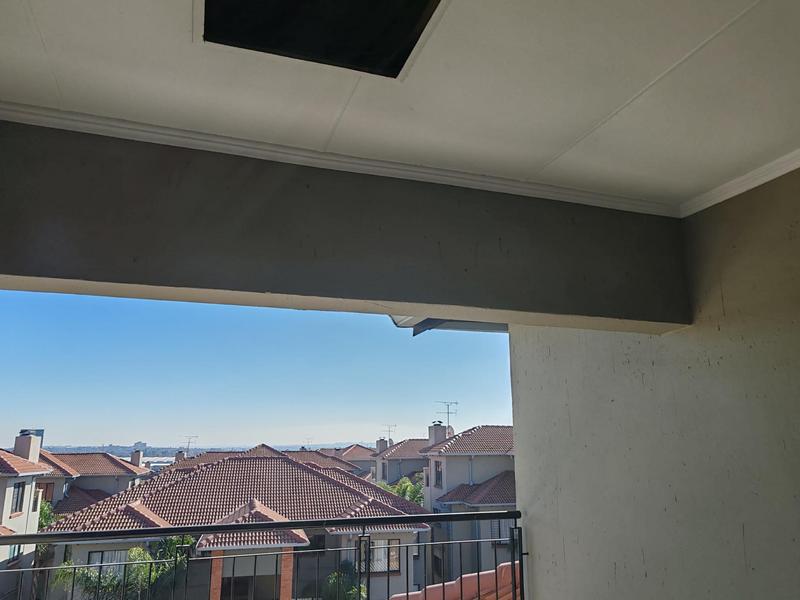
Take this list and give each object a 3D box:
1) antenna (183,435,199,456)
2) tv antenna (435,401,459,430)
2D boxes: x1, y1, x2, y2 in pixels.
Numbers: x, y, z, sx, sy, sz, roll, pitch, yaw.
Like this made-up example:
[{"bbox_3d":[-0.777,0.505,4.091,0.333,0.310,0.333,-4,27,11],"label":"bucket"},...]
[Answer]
[{"bbox_3d":[-20.576,14.353,61.343,1.500,2.110,0.500,5,-14,-19],"label":"antenna"},{"bbox_3d":[3.250,8.056,43.617,1.650,1.960,0.500,5,-14,-19],"label":"tv antenna"}]

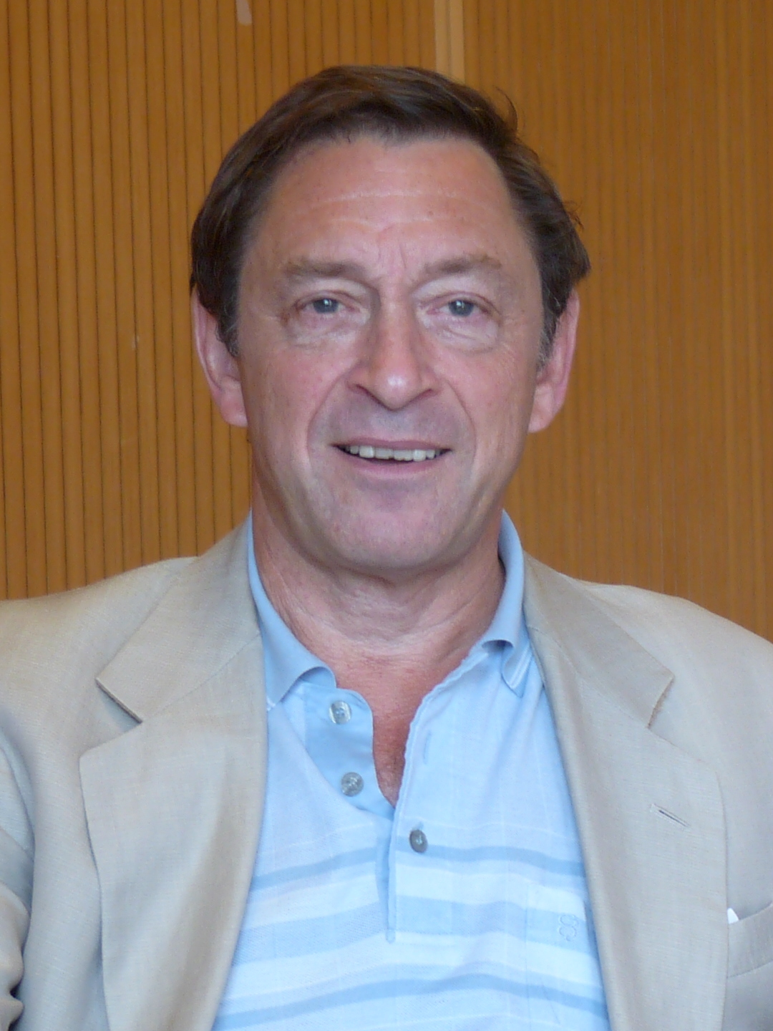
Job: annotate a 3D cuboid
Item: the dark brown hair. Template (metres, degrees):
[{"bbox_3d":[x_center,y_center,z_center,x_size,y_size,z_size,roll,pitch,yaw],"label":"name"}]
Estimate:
[{"bbox_3d":[0.002,-0.144,0.895,0.206,0.182,0.200,-1,1,-1],"label":"dark brown hair"}]

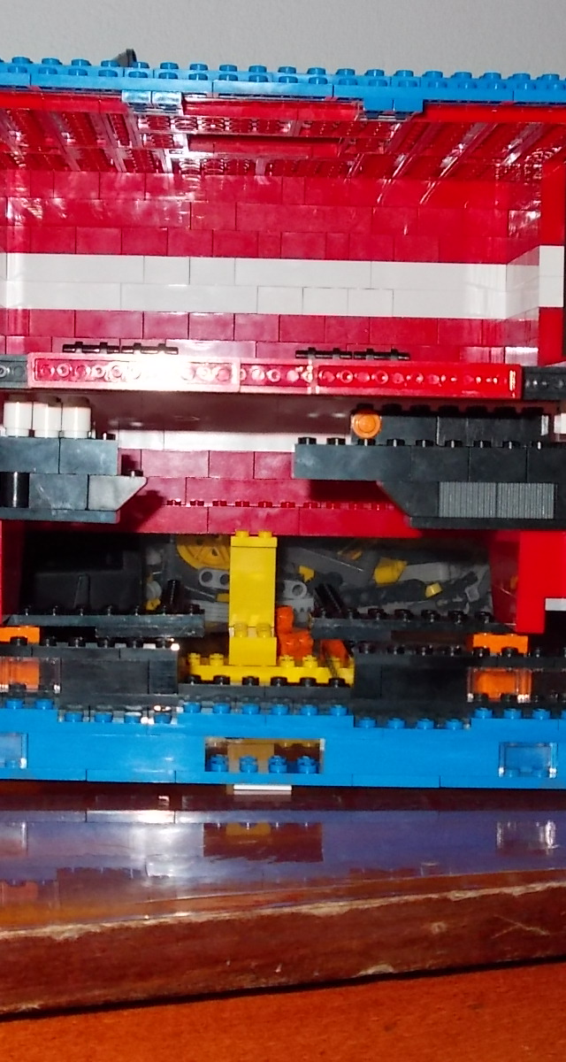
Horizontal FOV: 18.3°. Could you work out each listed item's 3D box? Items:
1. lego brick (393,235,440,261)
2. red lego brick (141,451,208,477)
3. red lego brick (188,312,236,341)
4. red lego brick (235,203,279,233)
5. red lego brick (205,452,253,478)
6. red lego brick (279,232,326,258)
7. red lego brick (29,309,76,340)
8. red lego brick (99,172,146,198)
[{"bbox_3d":[0.047,-0.100,0.624,0.016,0.010,0.008,1,3,-2],"label":"lego brick"},{"bbox_3d":[-0.038,-0.024,0.625,0.024,0.010,0.008,1,3,-2],"label":"red lego brick"},{"bbox_3d":[-0.025,-0.073,0.623,0.016,0.010,0.008,1,4,-1],"label":"red lego brick"},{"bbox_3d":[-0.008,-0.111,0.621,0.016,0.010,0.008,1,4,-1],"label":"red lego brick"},{"bbox_3d":[-0.018,-0.024,0.626,0.016,0.010,0.008,1,4,-1],"label":"red lego brick"},{"bbox_3d":[0.007,-0.101,0.622,0.016,0.010,0.008,1,3,-1],"label":"red lego brick"},{"bbox_3d":[-0.081,-0.073,0.621,0.016,0.010,0.008,1,3,-2],"label":"red lego brick"},{"bbox_3d":[-0.056,-0.121,0.619,0.016,0.010,0.008,1,4,-1],"label":"red lego brick"}]

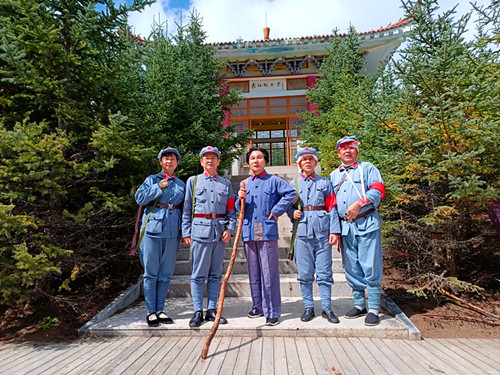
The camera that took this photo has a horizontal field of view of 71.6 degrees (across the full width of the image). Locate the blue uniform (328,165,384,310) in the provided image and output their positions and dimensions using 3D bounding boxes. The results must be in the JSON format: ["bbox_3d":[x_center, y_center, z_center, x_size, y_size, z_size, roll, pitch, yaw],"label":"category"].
[{"bbox_3d":[1.082,0.463,3.442,0.511,1.476,0.420,-7,-10,36],"label":"blue uniform"}]

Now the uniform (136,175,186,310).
[{"bbox_3d":[-0.887,0.535,3.437,0.500,1.390,0.310,3,-9,-26],"label":"uniform"}]

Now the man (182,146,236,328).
[{"bbox_3d":[-0.398,0.431,3.403,0.520,1.704,0.350,1,-9,-14],"label":"man"}]

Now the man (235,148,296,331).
[{"bbox_3d":[0.167,0.433,3.444,0.581,1.700,0.480,-4,-9,18],"label":"man"}]

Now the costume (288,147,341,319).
[{"bbox_3d":[0.638,0.425,3.458,0.500,1.694,0.350,-3,-9,16],"label":"costume"}]

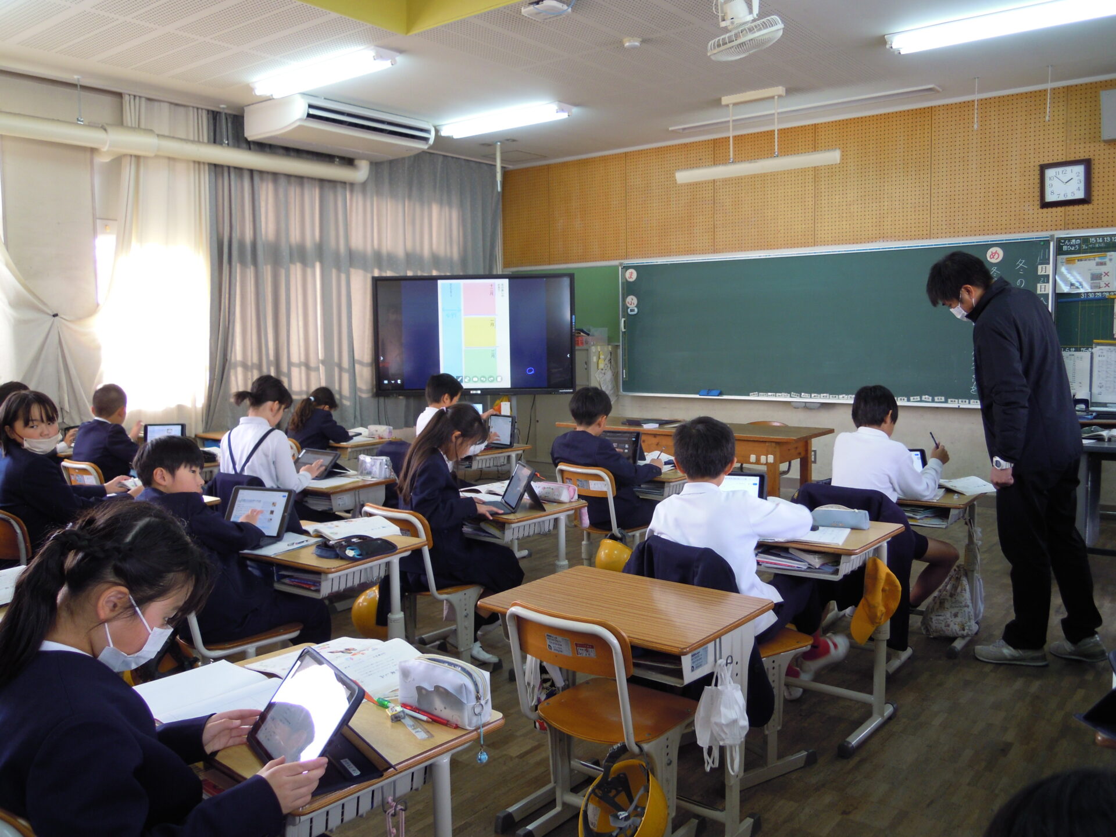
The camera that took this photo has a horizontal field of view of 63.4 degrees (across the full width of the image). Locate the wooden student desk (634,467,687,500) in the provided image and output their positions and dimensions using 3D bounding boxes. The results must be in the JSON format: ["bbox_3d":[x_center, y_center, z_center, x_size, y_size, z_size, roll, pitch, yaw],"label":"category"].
[{"bbox_3d":[0.381,0.583,4.650,0.650,0.655,0.450,4,8,38],"label":"wooden student desk"}]

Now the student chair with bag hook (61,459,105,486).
[{"bbox_3d":[-2.375,0.578,4.953,0.390,0.720,0.460,4,7,39],"label":"student chair with bag hook"}]

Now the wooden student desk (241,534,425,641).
[{"bbox_3d":[-0.825,0.758,3.216,0.650,0.657,0.450,4,7,39],"label":"wooden student desk"}]

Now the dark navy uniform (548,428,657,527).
[{"bbox_3d":[0.214,0.271,4.370,0.450,0.500,0.460,4,7,39],"label":"dark navy uniform"}]

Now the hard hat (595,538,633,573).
[{"bbox_3d":[0.276,0.636,4.050,0.210,0.150,0.260,-6,-39,44],"label":"hard hat"}]

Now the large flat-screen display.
[{"bbox_3d":[-0.650,-0.649,7.094,1.578,0.938,0.090,-1,6,1],"label":"large flat-screen display"}]

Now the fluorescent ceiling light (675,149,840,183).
[{"bbox_3d":[1.451,-1.849,6.680,1.270,0.135,0.180,3,7,36],"label":"fluorescent ceiling light"}]

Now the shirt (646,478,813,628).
[{"bbox_3d":[0.567,0.429,2.956,0.420,0.460,0.440,4,8,38],"label":"shirt"}]

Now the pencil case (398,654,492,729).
[{"bbox_3d":[-0.215,0.511,1.709,0.190,0.088,0.066,4,7,39],"label":"pencil case"}]

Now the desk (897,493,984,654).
[{"bbox_3d":[1.539,0.636,4.057,0.650,0.647,0.450,4,7,39],"label":"desk"}]

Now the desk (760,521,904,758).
[{"bbox_3d":[0.823,0.716,3.206,0.650,0.685,0.450,4,7,39],"label":"desk"}]

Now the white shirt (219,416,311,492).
[{"bbox_3d":[-1.322,0.204,4.090,0.400,0.440,0.380,2,7,30],"label":"white shirt"}]

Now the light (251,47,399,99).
[{"bbox_3d":[-1.489,-2.149,5.680,1.250,0.100,0.200,4,7,39],"label":"light"}]

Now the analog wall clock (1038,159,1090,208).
[{"bbox_3d":[3.468,-1.601,6.167,0.310,0.300,0.050,4,7,40],"label":"analog wall clock"}]

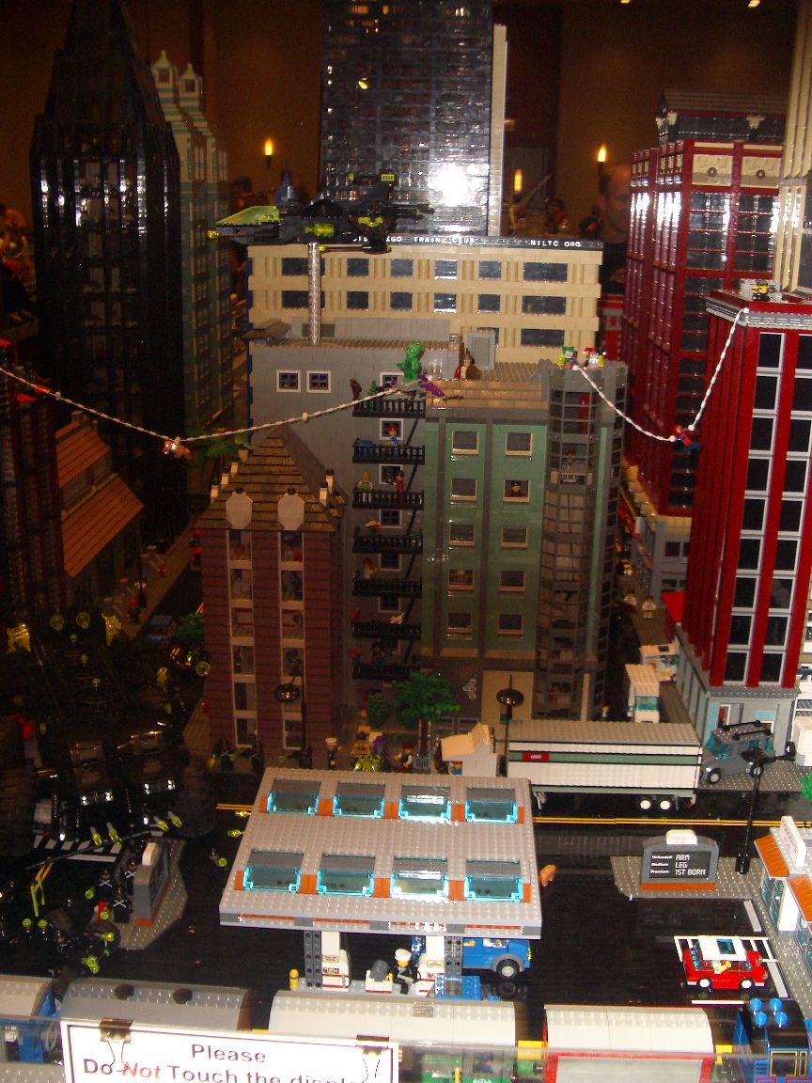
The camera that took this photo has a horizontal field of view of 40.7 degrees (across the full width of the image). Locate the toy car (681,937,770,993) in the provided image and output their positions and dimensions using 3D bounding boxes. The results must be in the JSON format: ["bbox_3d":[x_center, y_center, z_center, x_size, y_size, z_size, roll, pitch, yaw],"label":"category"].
[{"bbox_3d":[0.311,0.412,1.072,0.076,0.036,0.037,1,17,3],"label":"toy car"}]

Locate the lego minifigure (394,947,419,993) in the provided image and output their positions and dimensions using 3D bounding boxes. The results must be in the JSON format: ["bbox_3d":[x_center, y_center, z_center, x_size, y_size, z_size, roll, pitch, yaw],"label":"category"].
[{"bbox_3d":[0.000,0.412,1.055,0.025,0.043,0.018,-4,18,-13],"label":"lego minifigure"}]

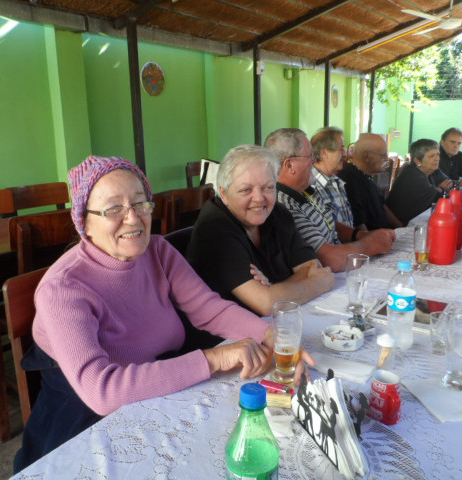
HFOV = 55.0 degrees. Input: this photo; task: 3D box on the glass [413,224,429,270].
[{"bbox_3d":[0.697,0.023,1.614,0.060,0.168,0.060,7,16,34],"label":"glass"}]

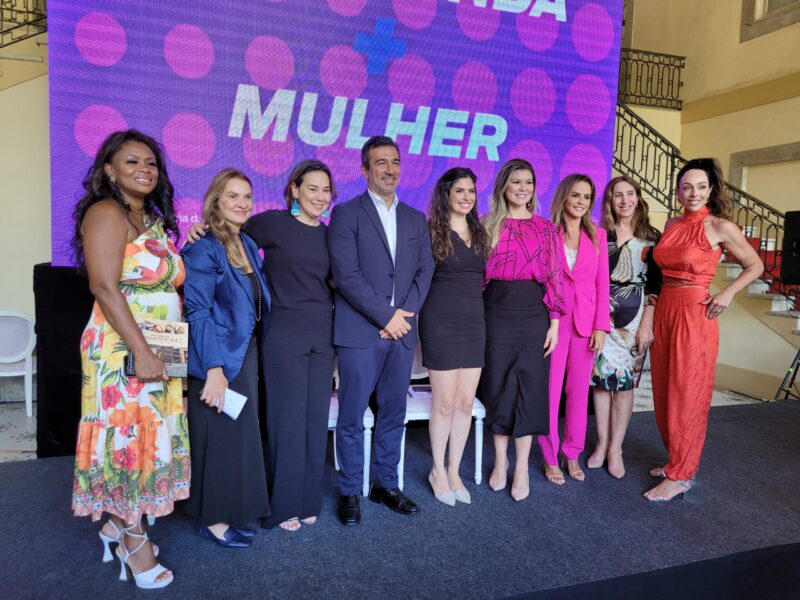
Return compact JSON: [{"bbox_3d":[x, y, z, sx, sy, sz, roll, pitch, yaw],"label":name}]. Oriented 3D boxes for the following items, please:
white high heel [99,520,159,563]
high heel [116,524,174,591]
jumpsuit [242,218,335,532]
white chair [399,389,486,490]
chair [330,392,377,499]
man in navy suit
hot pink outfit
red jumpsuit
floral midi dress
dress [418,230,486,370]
[{"bbox_3d":[-1.104,0.961,2.429,0.215,0.190,0.090,2,5,9],"label":"white high heel"},{"bbox_3d":[-0.976,0.973,2.273,0.215,0.200,0.090,3,5,17],"label":"high heel"},{"bbox_3d":[-0.517,0.309,2.810,0.470,1.420,0.310,0,5,-14],"label":"jumpsuit"},{"bbox_3d":[0.155,0.536,3.435,0.480,0.930,0.520,0,5,-19],"label":"white chair"},{"bbox_3d":[-0.445,0.539,3.229,0.480,0.930,0.520,0,5,-19],"label":"chair"},{"bbox_3d":[-0.094,0.151,2.966,0.530,1.810,0.370,0,5,-16],"label":"man in navy suit"},{"bbox_3d":[1.005,0.250,3.482,0.420,1.330,0.300,1,5,0],"label":"hot pink outfit"},{"bbox_3d":[1.597,0.228,3.379,0.390,1.460,0.310,6,7,44],"label":"red jumpsuit"},{"bbox_3d":[-1.014,0.242,2.303,0.380,1.090,0.410,5,6,38],"label":"floral midi dress"},{"bbox_3d":[0.272,-0.004,3.126,0.370,0.700,0.270,0,5,-14],"label":"dress"}]

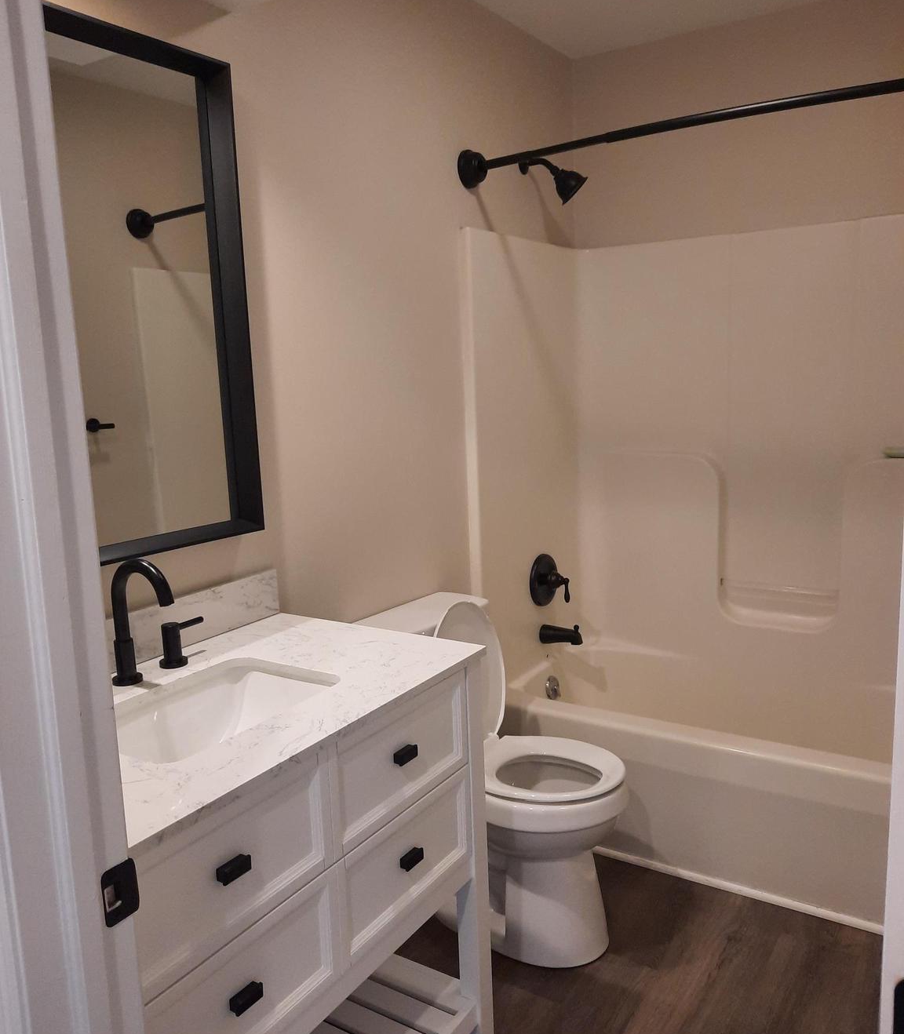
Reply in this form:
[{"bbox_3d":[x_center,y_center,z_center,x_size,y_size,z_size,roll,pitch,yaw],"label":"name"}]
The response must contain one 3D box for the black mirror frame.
[{"bbox_3d":[-0.650,-0.370,1.482,0.055,0.930,0.770,4,12,33],"label":"black mirror frame"}]

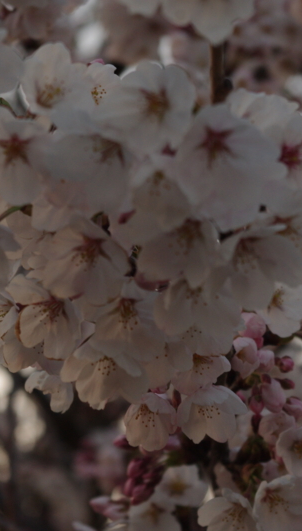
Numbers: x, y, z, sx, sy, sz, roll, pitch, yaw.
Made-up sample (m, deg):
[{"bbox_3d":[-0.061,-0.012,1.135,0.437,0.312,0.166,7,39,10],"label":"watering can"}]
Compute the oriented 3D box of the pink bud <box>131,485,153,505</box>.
[{"bbox_3d":[-0.003,0.090,0.715,0.011,0.006,0.006,-44,0,-21],"label":"pink bud"}]

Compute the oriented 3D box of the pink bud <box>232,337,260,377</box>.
[{"bbox_3d":[0.035,0.034,0.675,0.010,0.014,0.010,-6,-17,0],"label":"pink bud"}]

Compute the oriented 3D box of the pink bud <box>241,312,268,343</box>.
[{"bbox_3d":[0.039,0.023,0.680,0.009,0.012,0.009,-18,-18,0],"label":"pink bud"}]

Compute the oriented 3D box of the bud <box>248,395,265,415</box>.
[{"bbox_3d":[0.039,0.052,0.675,0.006,0.008,0.006,-3,-14,0],"label":"bud"}]

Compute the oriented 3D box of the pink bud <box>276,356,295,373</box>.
[{"bbox_3d":[0.050,0.037,0.680,0.008,0.006,0.006,12,0,40],"label":"pink bud"}]

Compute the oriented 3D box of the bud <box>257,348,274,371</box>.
[{"bbox_3d":[0.043,0.035,0.680,0.007,0.009,0.007,-6,-21,0],"label":"bud"}]

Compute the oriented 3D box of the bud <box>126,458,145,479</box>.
[{"bbox_3d":[-0.006,0.080,0.715,0.006,0.009,0.006,35,-14,0],"label":"bud"}]

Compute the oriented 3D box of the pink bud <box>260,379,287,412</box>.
[{"bbox_3d":[0.045,0.048,0.675,0.008,0.013,0.008,-26,-15,0],"label":"pink bud"}]

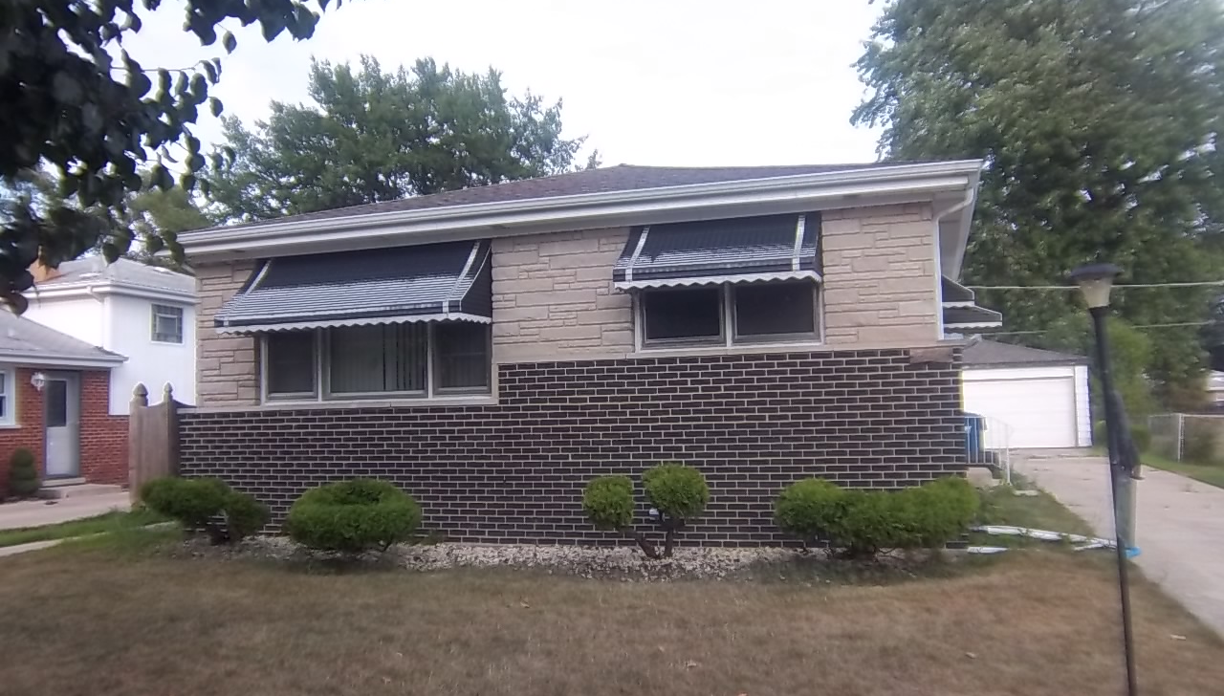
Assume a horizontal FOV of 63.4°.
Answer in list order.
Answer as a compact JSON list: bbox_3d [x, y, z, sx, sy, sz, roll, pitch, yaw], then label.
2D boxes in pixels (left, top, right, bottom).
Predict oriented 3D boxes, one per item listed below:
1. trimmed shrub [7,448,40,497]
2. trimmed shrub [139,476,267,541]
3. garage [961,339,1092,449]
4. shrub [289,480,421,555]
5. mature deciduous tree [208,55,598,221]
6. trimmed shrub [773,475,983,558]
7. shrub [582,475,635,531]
[{"bbox_3d":[-10.358,2.192,17.399,0.491,0.868,0.491,-3,-4,18],"label":"trimmed shrub"},{"bbox_3d":[-4.239,1.665,10.249,1.392,0.660,0.940,-3,-4,18],"label":"trimmed shrub"},{"bbox_3d":[12.577,1.430,33.851,6.200,3.700,6.400,-3,-4,18],"label":"garage"},{"bbox_3d":[-2.495,1.617,9.568,1.329,0.703,1.100,-3,-4,18],"label":"shrub"},{"bbox_3d":[-6.504,-2.776,30.846,11.971,12.736,11.014,-3,-4,18],"label":"mature deciduous tree"},{"bbox_3d":[2.168,1.397,8.214,1.656,0.653,0.860,-3,-4,18],"label":"trimmed shrub"},{"bbox_3d":[-0.030,1.403,9.001,0.487,0.498,0.487,-1,-3,0],"label":"shrub"}]

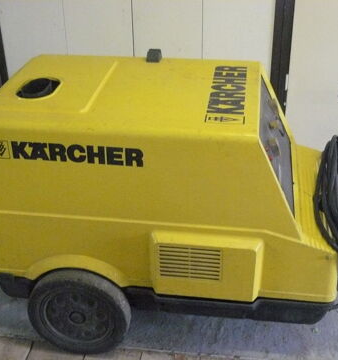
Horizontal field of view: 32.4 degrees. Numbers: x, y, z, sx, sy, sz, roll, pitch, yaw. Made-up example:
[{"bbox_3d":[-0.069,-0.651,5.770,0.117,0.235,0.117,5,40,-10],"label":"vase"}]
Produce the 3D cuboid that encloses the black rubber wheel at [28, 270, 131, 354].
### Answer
[{"bbox_3d":[-0.273,0.400,1.775,0.309,0.309,0.070,4,29,7],"label":"black rubber wheel"}]

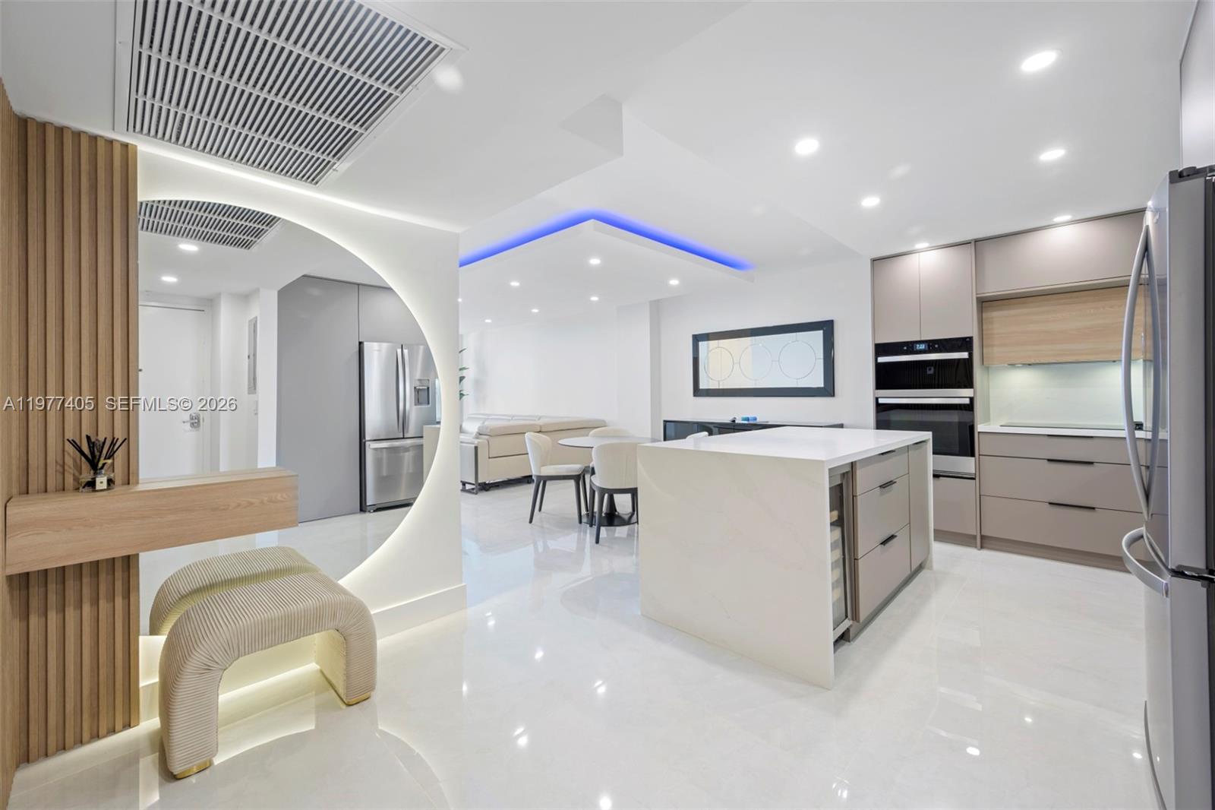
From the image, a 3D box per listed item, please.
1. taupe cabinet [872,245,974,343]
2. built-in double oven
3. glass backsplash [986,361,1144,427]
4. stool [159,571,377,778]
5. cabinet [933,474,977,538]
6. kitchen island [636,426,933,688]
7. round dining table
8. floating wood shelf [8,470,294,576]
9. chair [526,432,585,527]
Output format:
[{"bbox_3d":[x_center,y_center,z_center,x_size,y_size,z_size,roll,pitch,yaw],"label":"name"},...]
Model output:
[{"bbox_3d":[2.749,-0.885,4.049,0.692,0.725,0.585,0,0,45],"label":"taupe cabinet"},{"bbox_3d":[2.751,0.005,4.035,0.682,1.059,0.600,0,0,45],"label":"built-in double oven"},{"bbox_3d":[3.565,-0.076,3.643,0.970,0.477,0.015,0,0,45],"label":"glass backsplash"},{"bbox_3d":[-1.284,0.939,1.798,0.442,0.420,0.618,0,0,45],"label":"stool"},{"bbox_3d":[2.772,0.773,4.049,0.684,0.450,0.585,0,0,45],"label":"cabinet"},{"bbox_3d":[1.178,0.662,2.865,0.989,0.914,1.859,0,0,45],"label":"kitchen island"},{"bbox_3d":[0.034,0.749,4.662,1.050,0.756,1.050,-1,0,0],"label":"round dining table"},{"bbox_3d":[-1.561,0.388,1.703,0.220,0.203,0.727,0,0,45],"label":"floating wood shelf"},{"bbox_3d":[-0.516,0.713,4.756,0.580,0.840,0.530,-1,0,6],"label":"chair"}]

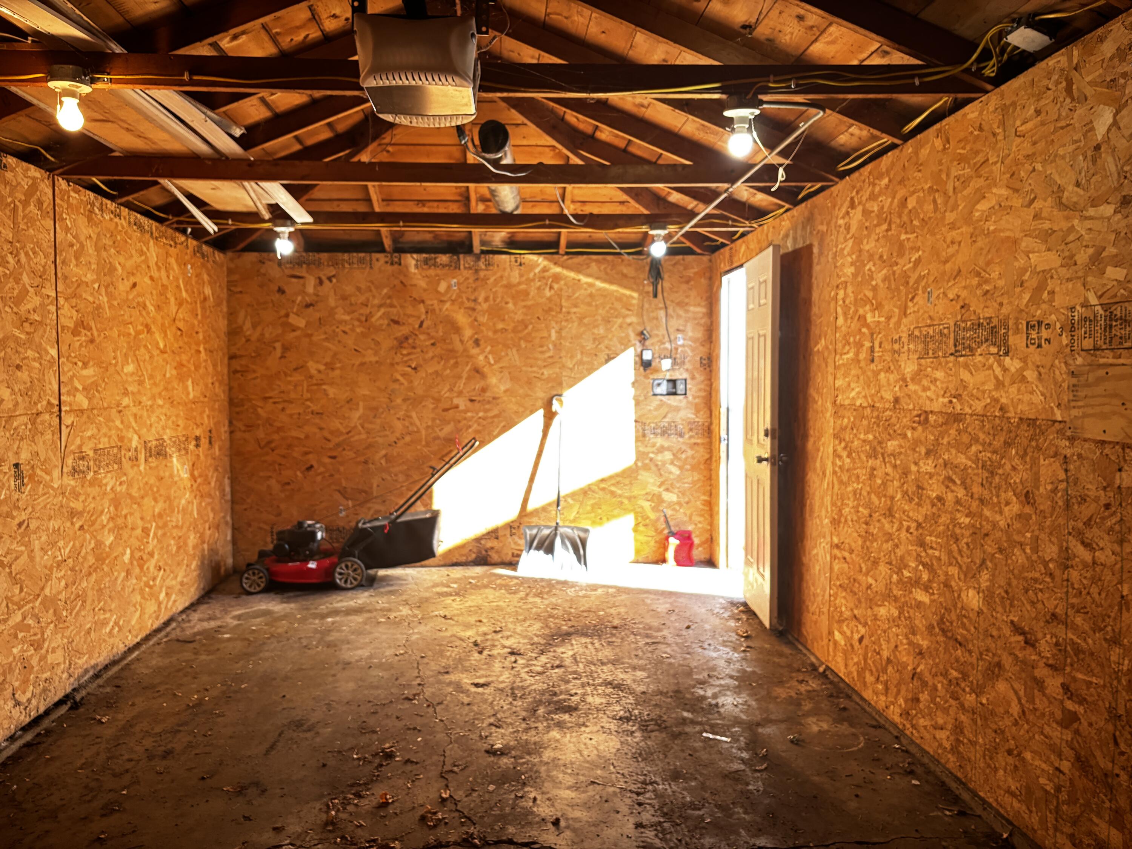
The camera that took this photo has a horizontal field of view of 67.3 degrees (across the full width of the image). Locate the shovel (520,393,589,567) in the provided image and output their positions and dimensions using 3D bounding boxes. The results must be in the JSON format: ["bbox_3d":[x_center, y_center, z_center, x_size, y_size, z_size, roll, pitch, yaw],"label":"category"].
[{"bbox_3d":[-0.087,0.415,6.061,0.490,1.270,0.170,0,-2,-4],"label":"shovel"}]

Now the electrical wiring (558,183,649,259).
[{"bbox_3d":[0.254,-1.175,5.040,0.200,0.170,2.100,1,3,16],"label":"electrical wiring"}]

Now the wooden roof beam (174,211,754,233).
[{"bbox_3d":[-0.556,-1.197,5.006,3.430,0.092,0.045,0,3,-4],"label":"wooden roof beam"}]

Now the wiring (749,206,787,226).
[{"bbox_3d":[1.136,-1.180,4.796,0.080,0.070,0.580,0,3,-4],"label":"wiring"}]

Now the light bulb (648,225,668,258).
[{"bbox_3d":[0.539,-1.076,4.987,0.118,0.190,0.118,0,3,-4],"label":"light bulb"}]

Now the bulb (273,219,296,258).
[{"bbox_3d":[-1.604,-1.060,4.842,0.120,0.200,0.120,0,3,-4],"label":"bulb"}]

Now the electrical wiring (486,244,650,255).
[{"bbox_3d":[0.009,-1.259,6.131,1.170,0.070,0.035,0,3,-4],"label":"electrical wiring"}]

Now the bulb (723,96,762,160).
[{"bbox_3d":[0.544,-0.920,2.635,0.115,0.186,0.115,0,3,-4],"label":"bulb"}]

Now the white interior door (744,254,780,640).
[{"bbox_3d":[1.108,0.059,4.893,0.047,2.035,0.800,0,3,0],"label":"white interior door"}]

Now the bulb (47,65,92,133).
[{"bbox_3d":[-1.407,-0.923,2.414,0.117,0.193,0.117,0,3,-4],"label":"bulb"}]

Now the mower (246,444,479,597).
[{"bbox_3d":[-1.356,0.592,5.752,1.530,0.960,0.560,0,3,-4],"label":"mower"}]

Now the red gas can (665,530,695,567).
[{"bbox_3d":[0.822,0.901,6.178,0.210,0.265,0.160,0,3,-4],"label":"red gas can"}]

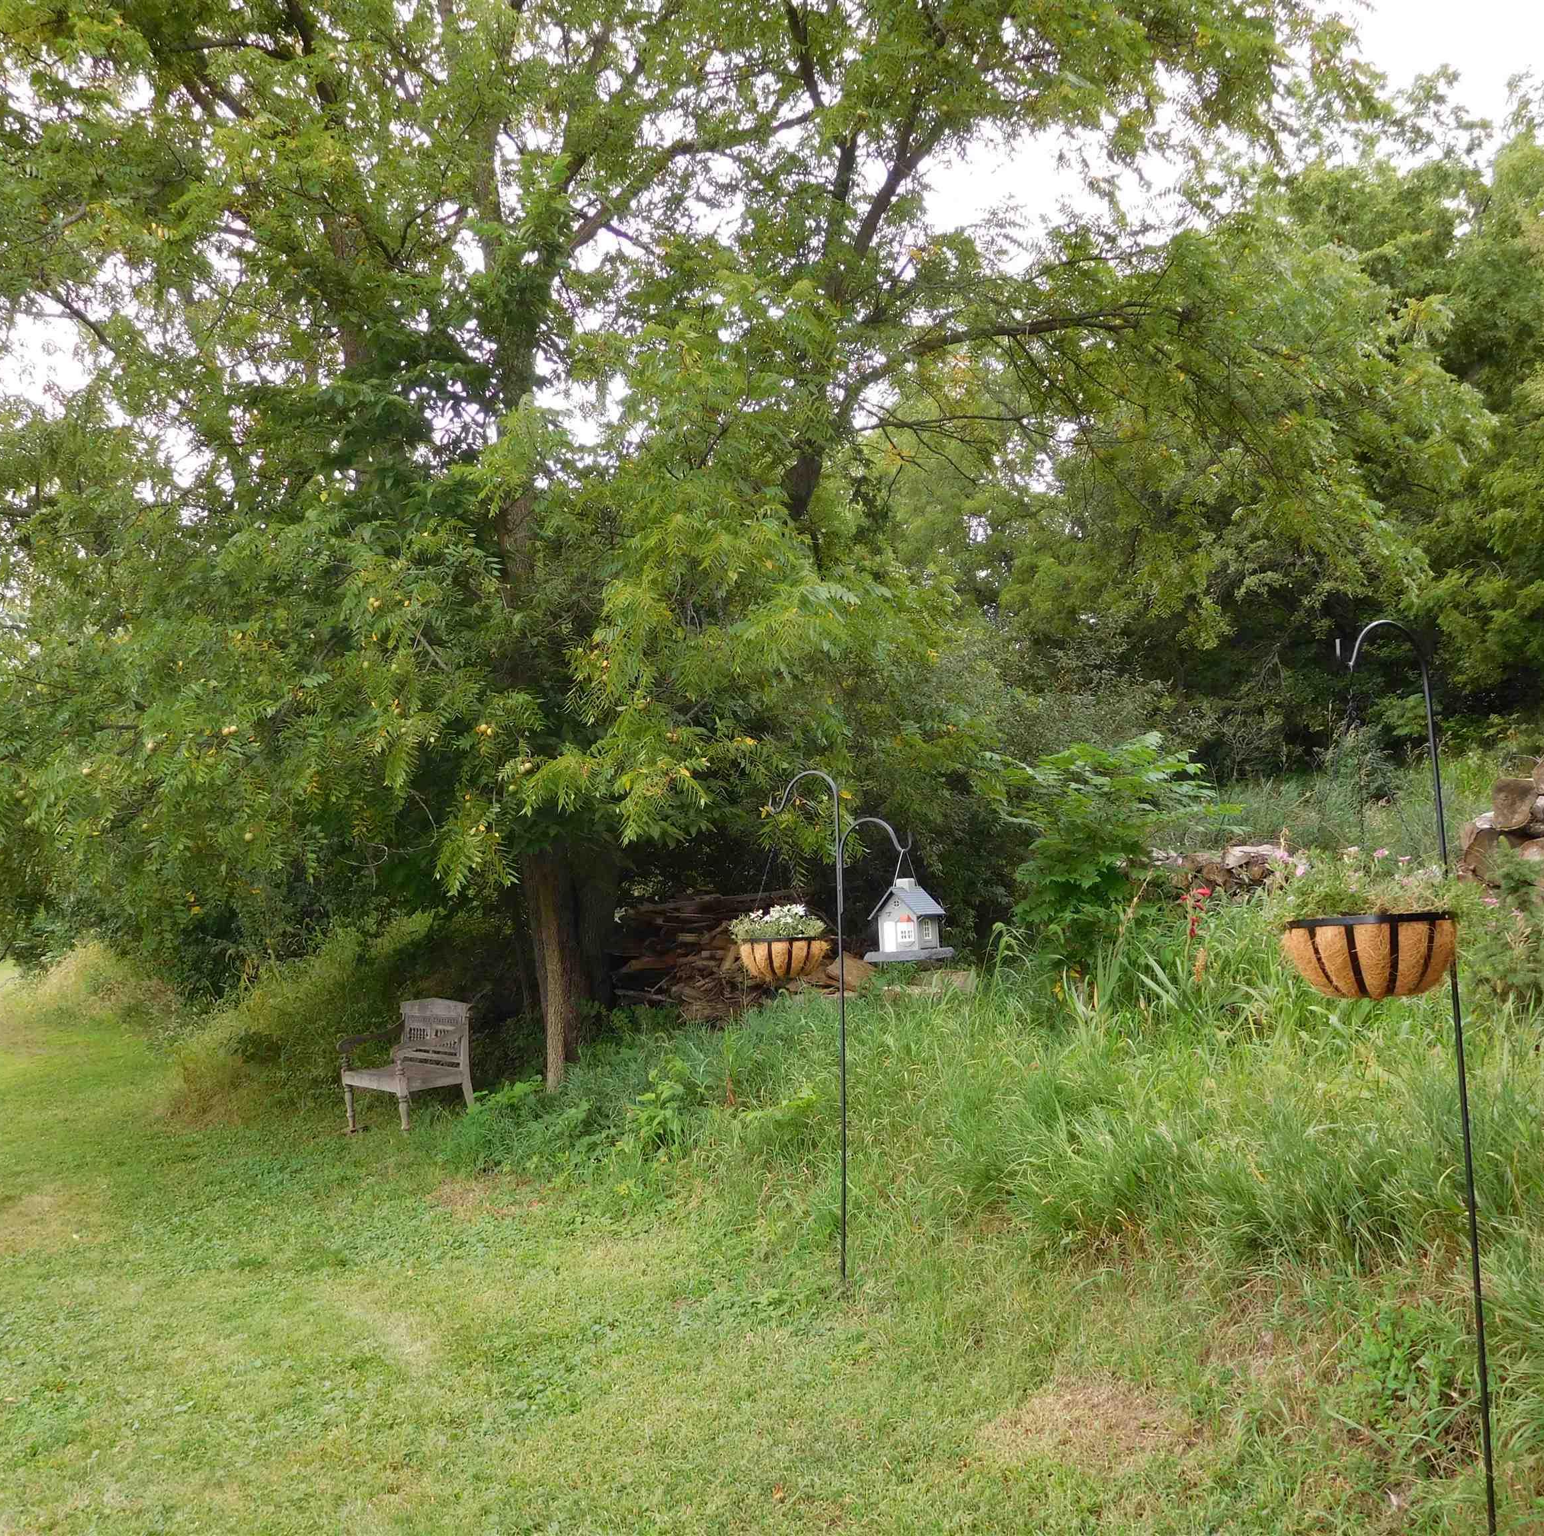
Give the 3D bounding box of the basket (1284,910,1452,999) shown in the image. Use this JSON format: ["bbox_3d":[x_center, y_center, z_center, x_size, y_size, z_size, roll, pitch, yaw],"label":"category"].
[{"bbox_3d":[1.303,0.411,3.220,0.350,0.178,0.350,-4,-7,22],"label":"basket"}]

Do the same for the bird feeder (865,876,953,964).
[{"bbox_3d":[0.586,0.647,6.300,0.275,0.340,0.275,-6,-8,35],"label":"bird feeder"}]

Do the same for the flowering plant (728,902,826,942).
[{"bbox_3d":[0.031,0.666,6.350,0.410,0.170,0.380,-2,-6,0],"label":"flowering plant"}]

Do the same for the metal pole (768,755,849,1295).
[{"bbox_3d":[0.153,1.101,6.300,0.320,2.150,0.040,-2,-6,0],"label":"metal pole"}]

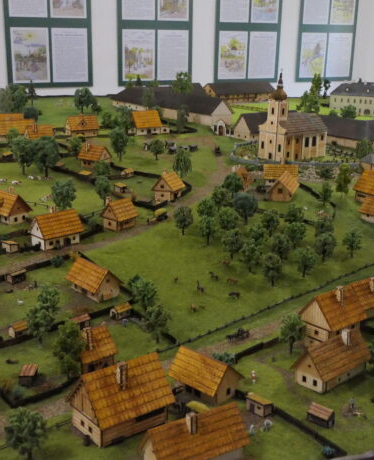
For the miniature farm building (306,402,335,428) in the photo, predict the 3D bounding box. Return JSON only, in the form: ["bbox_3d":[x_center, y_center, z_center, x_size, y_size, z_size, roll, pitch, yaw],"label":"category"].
[{"bbox_3d":[0.230,0.314,1.079,0.040,0.030,0.028,14,21,37],"label":"miniature farm building"}]

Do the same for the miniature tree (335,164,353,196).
[{"bbox_3d":[0.581,-0.182,2.347,0.067,0.118,0.067,1,17,0],"label":"miniature tree"}]

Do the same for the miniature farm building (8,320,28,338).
[{"bbox_3d":[-0.295,0.174,1.116,0.018,0.021,0.030,19,25,41],"label":"miniature farm building"}]

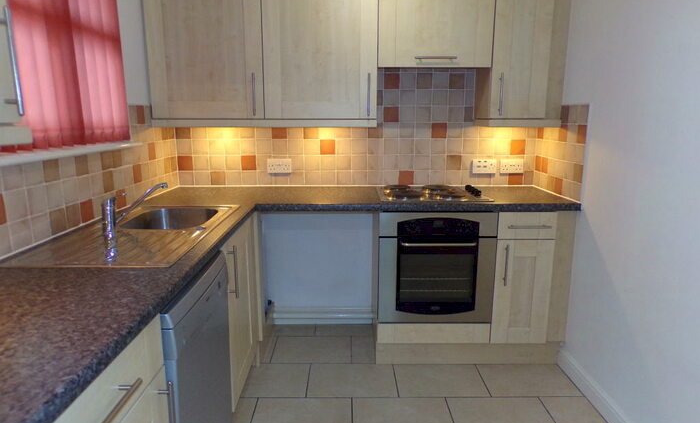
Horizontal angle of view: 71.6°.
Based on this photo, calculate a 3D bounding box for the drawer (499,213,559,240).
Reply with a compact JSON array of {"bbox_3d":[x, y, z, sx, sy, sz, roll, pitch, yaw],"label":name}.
[{"bbox_3d":[0.899,0.034,2.661,0.296,0.140,0.470,0,11,0],"label":"drawer"}]

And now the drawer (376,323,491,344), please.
[{"bbox_3d":[0.449,0.605,2.789,0.597,0.116,0.440,0,11,0],"label":"drawer"}]

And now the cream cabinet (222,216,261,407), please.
[{"bbox_3d":[-0.768,0.427,2.212,0.580,0.740,0.655,0,11,0],"label":"cream cabinet"}]

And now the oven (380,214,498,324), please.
[{"bbox_3d":[0.449,0.248,2.748,0.597,0.595,0.570,0,11,0],"label":"oven"}]

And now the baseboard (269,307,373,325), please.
[{"bbox_3d":[-0.178,0.686,3.188,0.665,0.113,0.025,0,11,0],"label":"baseboard"}]

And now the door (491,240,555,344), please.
[{"bbox_3d":[0.895,0.421,2.528,0.294,0.566,0.024,0,11,0],"label":"door"}]

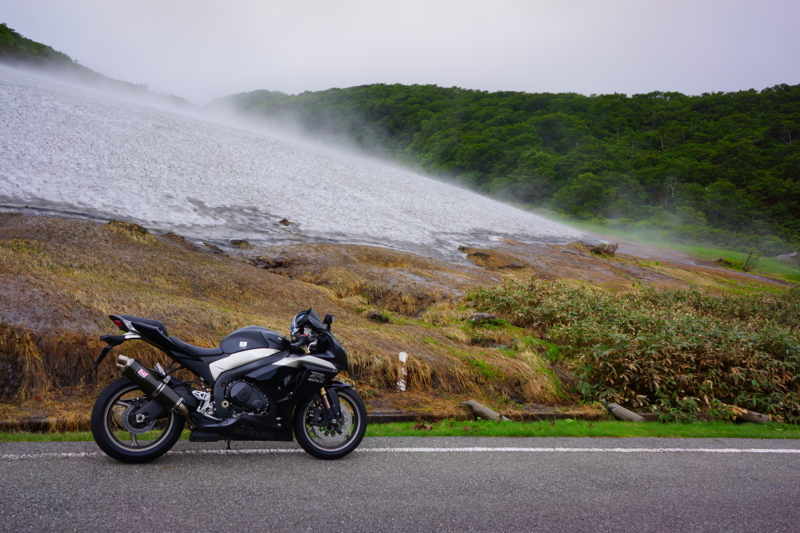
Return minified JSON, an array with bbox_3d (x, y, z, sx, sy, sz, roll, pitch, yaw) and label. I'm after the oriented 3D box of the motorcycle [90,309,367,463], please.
[{"bbox_3d":[-1.214,0.892,5.075,2.040,1.140,0.740,5,-7,-18],"label":"motorcycle"}]

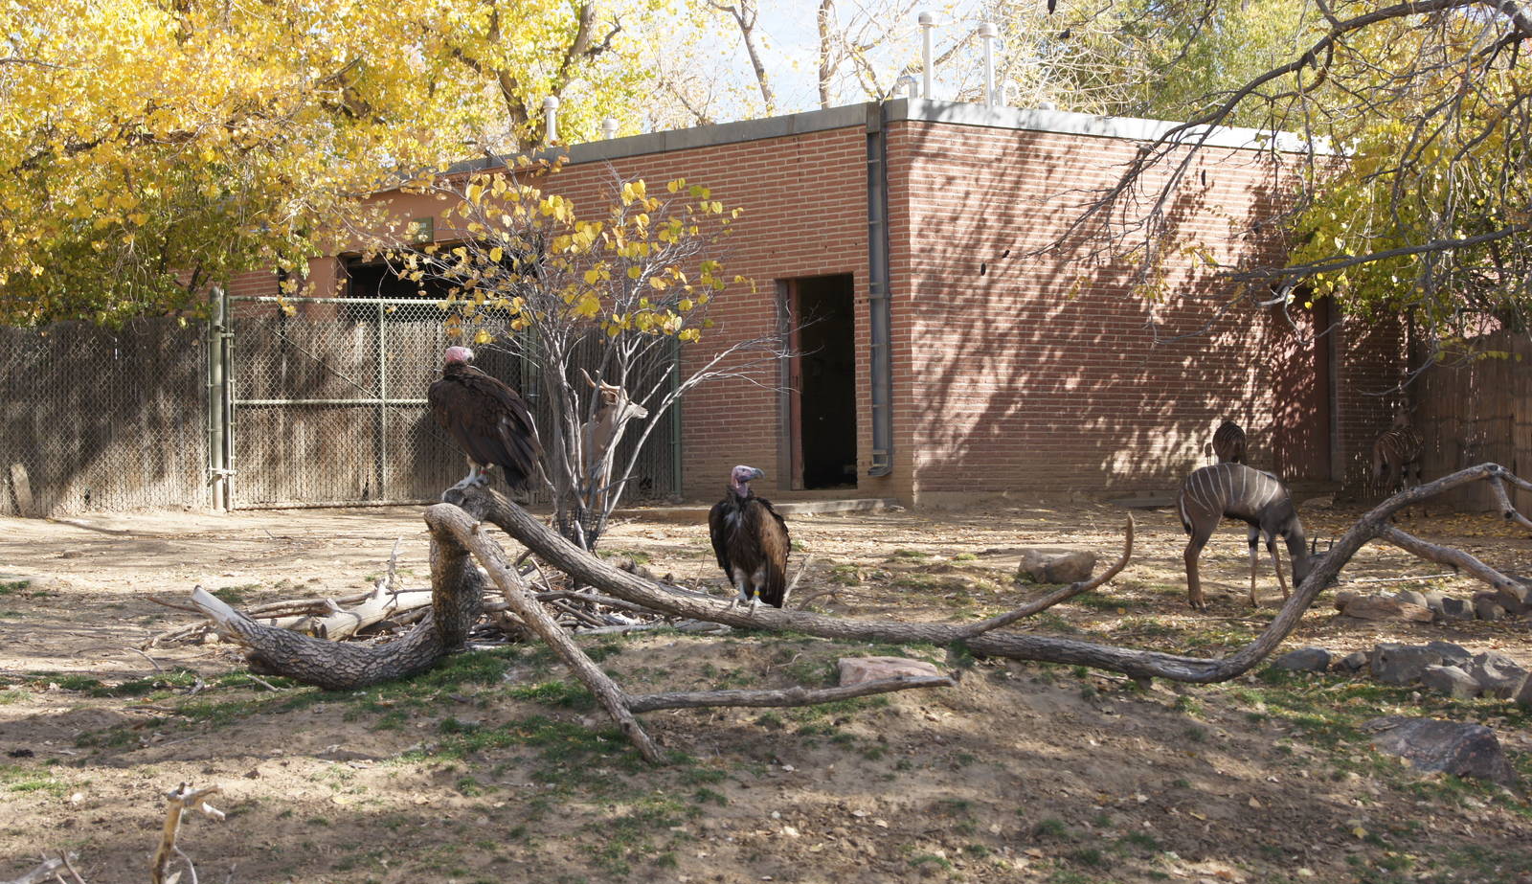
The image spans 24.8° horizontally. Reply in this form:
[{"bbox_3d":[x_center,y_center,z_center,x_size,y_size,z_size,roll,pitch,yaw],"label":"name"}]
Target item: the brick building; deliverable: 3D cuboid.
[{"bbox_3d":[0.268,-1.215,41.615,7.850,4.001,12.300,0,-2,-42],"label":"brick building"}]

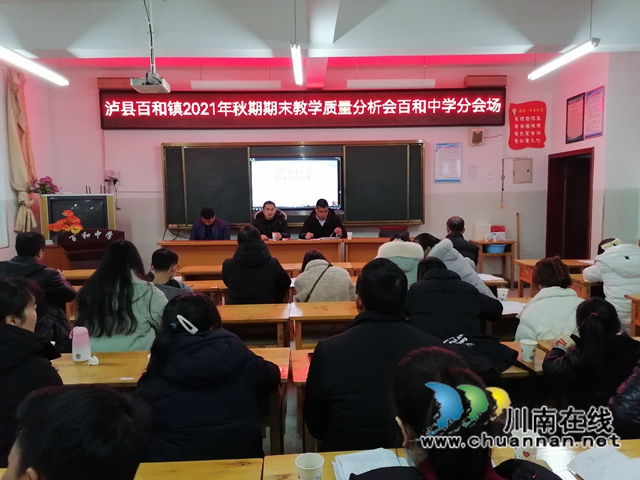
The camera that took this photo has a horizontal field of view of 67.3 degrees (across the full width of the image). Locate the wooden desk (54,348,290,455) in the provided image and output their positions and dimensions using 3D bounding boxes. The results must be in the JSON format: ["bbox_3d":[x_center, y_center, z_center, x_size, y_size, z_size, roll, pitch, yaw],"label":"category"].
[{"bbox_3d":[-0.732,0.941,2.175,1.200,0.760,0.410,-1,5,-1],"label":"wooden desk"}]

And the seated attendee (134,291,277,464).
[{"bbox_3d":[-0.376,0.727,1.765,0.490,1.130,0.720,-1,4,-1],"label":"seated attendee"}]

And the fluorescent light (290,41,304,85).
[{"bbox_3d":[-0.208,-1.651,4.579,0.090,0.090,1.230,-1,4,-1],"label":"fluorescent light"}]

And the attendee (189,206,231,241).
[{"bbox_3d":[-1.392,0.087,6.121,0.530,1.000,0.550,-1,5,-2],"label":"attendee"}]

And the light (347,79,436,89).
[{"bbox_3d":[0.984,-2.160,6.643,1.230,0.110,0.130,-1,4,-1],"label":"light"}]

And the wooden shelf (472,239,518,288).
[{"bbox_3d":[2.750,0.406,7.632,0.620,0.760,0.420,-1,5,-1],"label":"wooden shelf"}]

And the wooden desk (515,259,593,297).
[{"bbox_3d":[2.876,0.631,5.399,1.200,0.750,0.420,-1,4,-1],"label":"wooden desk"}]

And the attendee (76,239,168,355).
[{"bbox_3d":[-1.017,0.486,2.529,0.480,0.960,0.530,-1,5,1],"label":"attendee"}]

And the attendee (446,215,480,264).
[{"bbox_3d":[1.330,0.409,4.868,0.500,1.280,0.720,-1,5,-1],"label":"attendee"}]

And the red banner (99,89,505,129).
[{"bbox_3d":[-0.231,-2.006,7.308,6.130,0.575,0.100,-1,4,-1],"label":"red banner"}]

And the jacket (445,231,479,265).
[{"bbox_3d":[1.330,0.247,4.773,0.500,0.680,0.380,-1,5,-1],"label":"jacket"}]

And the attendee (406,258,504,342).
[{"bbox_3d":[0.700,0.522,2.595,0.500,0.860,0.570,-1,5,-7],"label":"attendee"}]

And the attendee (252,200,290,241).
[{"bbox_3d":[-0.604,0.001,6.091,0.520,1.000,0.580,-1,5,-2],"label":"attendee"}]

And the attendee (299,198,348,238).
[{"bbox_3d":[0.038,0.091,6.704,0.640,1.320,0.720,-1,4,-1],"label":"attendee"}]

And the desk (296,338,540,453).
[{"bbox_3d":[0.488,0.912,2.164,1.200,0.760,0.400,-1,6,-2],"label":"desk"}]

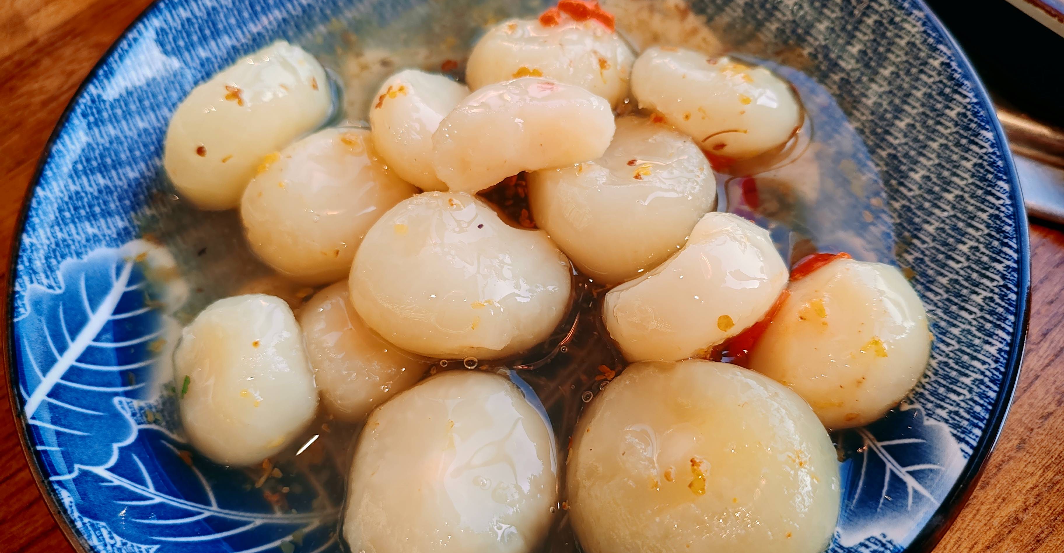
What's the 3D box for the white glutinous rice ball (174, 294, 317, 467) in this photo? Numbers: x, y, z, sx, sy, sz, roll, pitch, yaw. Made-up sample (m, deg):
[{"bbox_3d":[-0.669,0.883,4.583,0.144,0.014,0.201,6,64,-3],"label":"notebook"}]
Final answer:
[{"bbox_3d":[-0.053,0.019,0.153,0.025,0.022,0.033,-6,62,3],"label":"white glutinous rice ball"}]

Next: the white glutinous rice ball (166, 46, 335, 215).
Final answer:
[{"bbox_3d":[-0.059,-0.031,0.172,0.022,0.022,0.043,31,69,20],"label":"white glutinous rice ball"}]

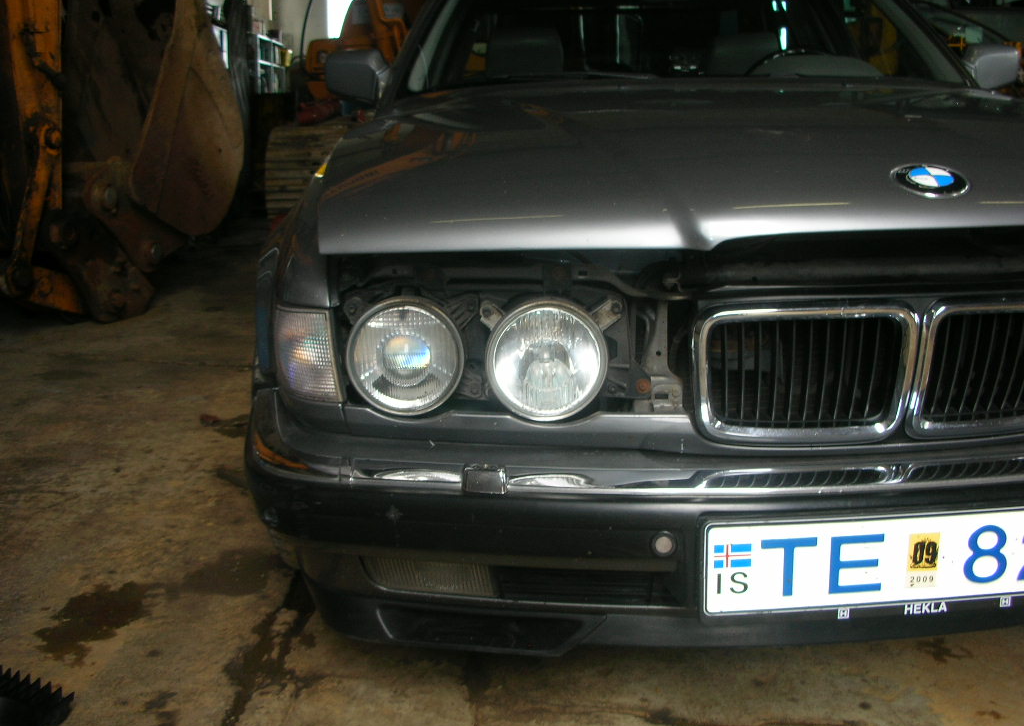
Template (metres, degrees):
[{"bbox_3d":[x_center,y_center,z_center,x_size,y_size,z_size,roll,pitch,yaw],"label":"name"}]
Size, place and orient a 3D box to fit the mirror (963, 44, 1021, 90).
[{"bbox_3d":[1.335,-0.825,2.880,0.160,0.125,0.105,-2,15,-5],"label":"mirror"}]

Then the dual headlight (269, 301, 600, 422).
[{"bbox_3d":[-0.100,-0.010,1.405,0.455,0.160,0.180,0,15,0],"label":"dual headlight"}]

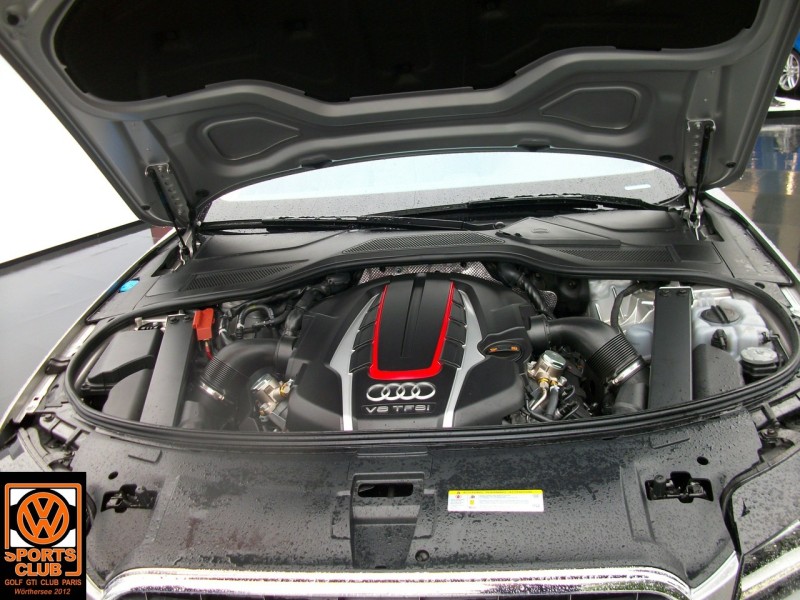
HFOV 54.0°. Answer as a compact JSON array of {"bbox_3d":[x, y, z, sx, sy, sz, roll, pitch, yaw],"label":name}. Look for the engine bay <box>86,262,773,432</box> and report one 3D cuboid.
[{"bbox_3d":[0.034,0.177,1.692,1.430,0.360,0.700,-3,23,8],"label":"engine bay"}]

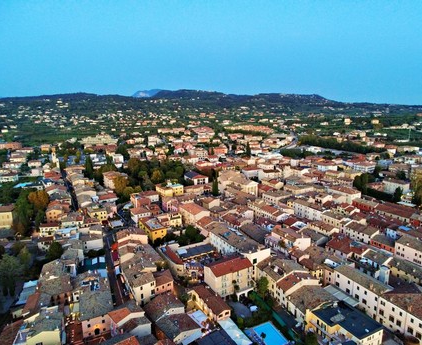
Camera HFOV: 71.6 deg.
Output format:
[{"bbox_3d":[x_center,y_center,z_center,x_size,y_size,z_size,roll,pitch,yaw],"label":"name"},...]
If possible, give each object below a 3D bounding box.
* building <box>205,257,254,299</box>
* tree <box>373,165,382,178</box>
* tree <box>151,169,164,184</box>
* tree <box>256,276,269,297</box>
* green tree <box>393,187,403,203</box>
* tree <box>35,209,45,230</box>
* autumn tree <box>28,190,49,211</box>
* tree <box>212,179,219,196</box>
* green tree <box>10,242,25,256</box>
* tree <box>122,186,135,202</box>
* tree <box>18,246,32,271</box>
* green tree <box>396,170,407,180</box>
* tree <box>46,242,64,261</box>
[{"bbox_3d":[7.240,42.690,117.930,16.860,13.600,9.080,-7,14,-29],"label":"building"},{"bbox_3d":[164.190,-0.470,287.960,7.160,14.000,7.160,0,12,0],"label":"tree"},{"bbox_3d":[-48.000,3.810,261.260,10.980,13.970,10.980,0,12,0],"label":"tree"},{"bbox_3d":[20.770,45.510,115.140,4.800,9.300,4.800,0,12,0],"label":"tree"},{"bbox_3d":[136.690,16.250,213.200,5.370,12.390,5.370,0,12,0],"label":"green tree"},{"bbox_3d":[-92.790,25.900,159.180,4.550,13.120,4.550,0,12,0],"label":"tree"},{"bbox_3d":[-120.510,21.550,204.290,12.500,16.500,12.500,0,12,0],"label":"autumn tree"},{"bbox_3d":[4.020,12.450,242.980,4.400,16.500,4.400,0,12,0],"label":"tree"},{"bbox_3d":[-95.230,39.150,144.030,6.600,9.200,6.600,0,12,0],"label":"green tree"},{"bbox_3d":[-59.540,15.840,210.510,9.340,11.640,9.340,0,12,0],"label":"tree"},{"bbox_3d":[-84.330,39.820,132.250,5.400,13.000,5.400,0,12,0],"label":"tree"},{"bbox_3d":[180.330,3.320,276.870,8.680,11.480,8.680,0,12,0],"label":"green tree"},{"bbox_3d":[-68.740,34.880,128.720,6.380,8.710,6.380,0,12,0],"label":"tree"}]

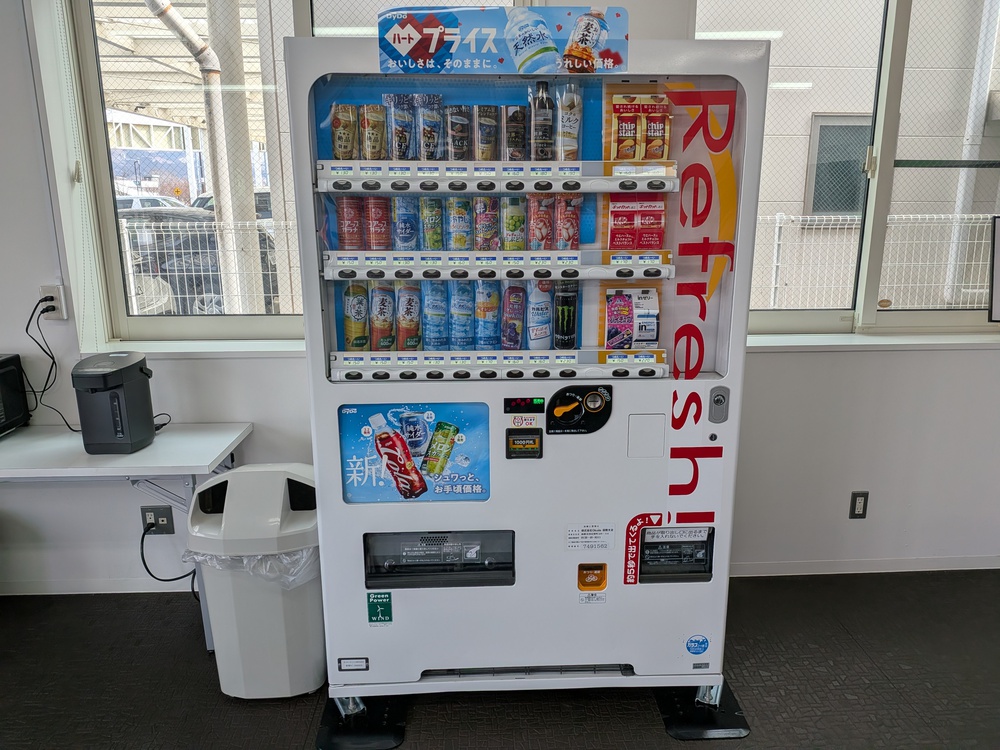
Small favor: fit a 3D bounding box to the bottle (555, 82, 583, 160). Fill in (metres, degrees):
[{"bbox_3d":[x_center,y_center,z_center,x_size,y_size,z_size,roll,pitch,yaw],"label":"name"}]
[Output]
[{"bbox_3d":[0.177,-0.654,1.787,0.067,0.202,0.060,-1,13,-2],"label":"bottle"}]

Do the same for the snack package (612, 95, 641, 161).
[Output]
[{"bbox_3d":[0.320,-0.619,1.746,0.069,0.157,0.035,-1,13,-2],"label":"snack package"}]

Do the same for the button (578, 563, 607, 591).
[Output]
[{"bbox_3d":[0.264,0.576,1.981,0.081,0.089,0.022,-1,13,-2],"label":"button"}]

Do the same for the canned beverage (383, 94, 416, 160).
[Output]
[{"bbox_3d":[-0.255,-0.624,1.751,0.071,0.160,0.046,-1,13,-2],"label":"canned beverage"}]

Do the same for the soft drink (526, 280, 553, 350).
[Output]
[{"bbox_3d":[0.108,-0.166,1.892,0.067,0.202,0.060,-1,13,-2],"label":"soft drink"}]

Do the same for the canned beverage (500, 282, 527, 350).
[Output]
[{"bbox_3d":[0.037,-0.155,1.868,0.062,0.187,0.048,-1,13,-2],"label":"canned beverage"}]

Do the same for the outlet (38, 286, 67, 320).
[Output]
[{"bbox_3d":[-1.566,-0.255,2.442,0.073,0.119,0.024,-1,13,-2],"label":"outlet"}]

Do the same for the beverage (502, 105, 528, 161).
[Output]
[{"bbox_3d":[0.040,-0.624,1.788,0.064,0.139,0.060,-1,13,-2],"label":"beverage"}]

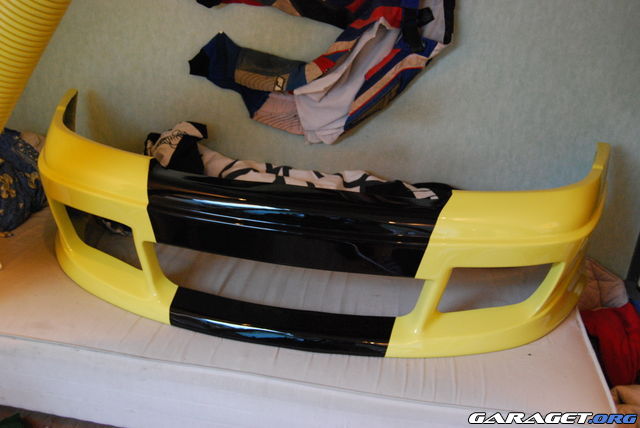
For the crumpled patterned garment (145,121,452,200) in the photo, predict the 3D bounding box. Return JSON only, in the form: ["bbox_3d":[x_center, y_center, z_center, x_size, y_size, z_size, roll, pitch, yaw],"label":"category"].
[{"bbox_3d":[-0.096,-0.059,2.005,1.060,0.330,0.270,7,25,8],"label":"crumpled patterned garment"}]

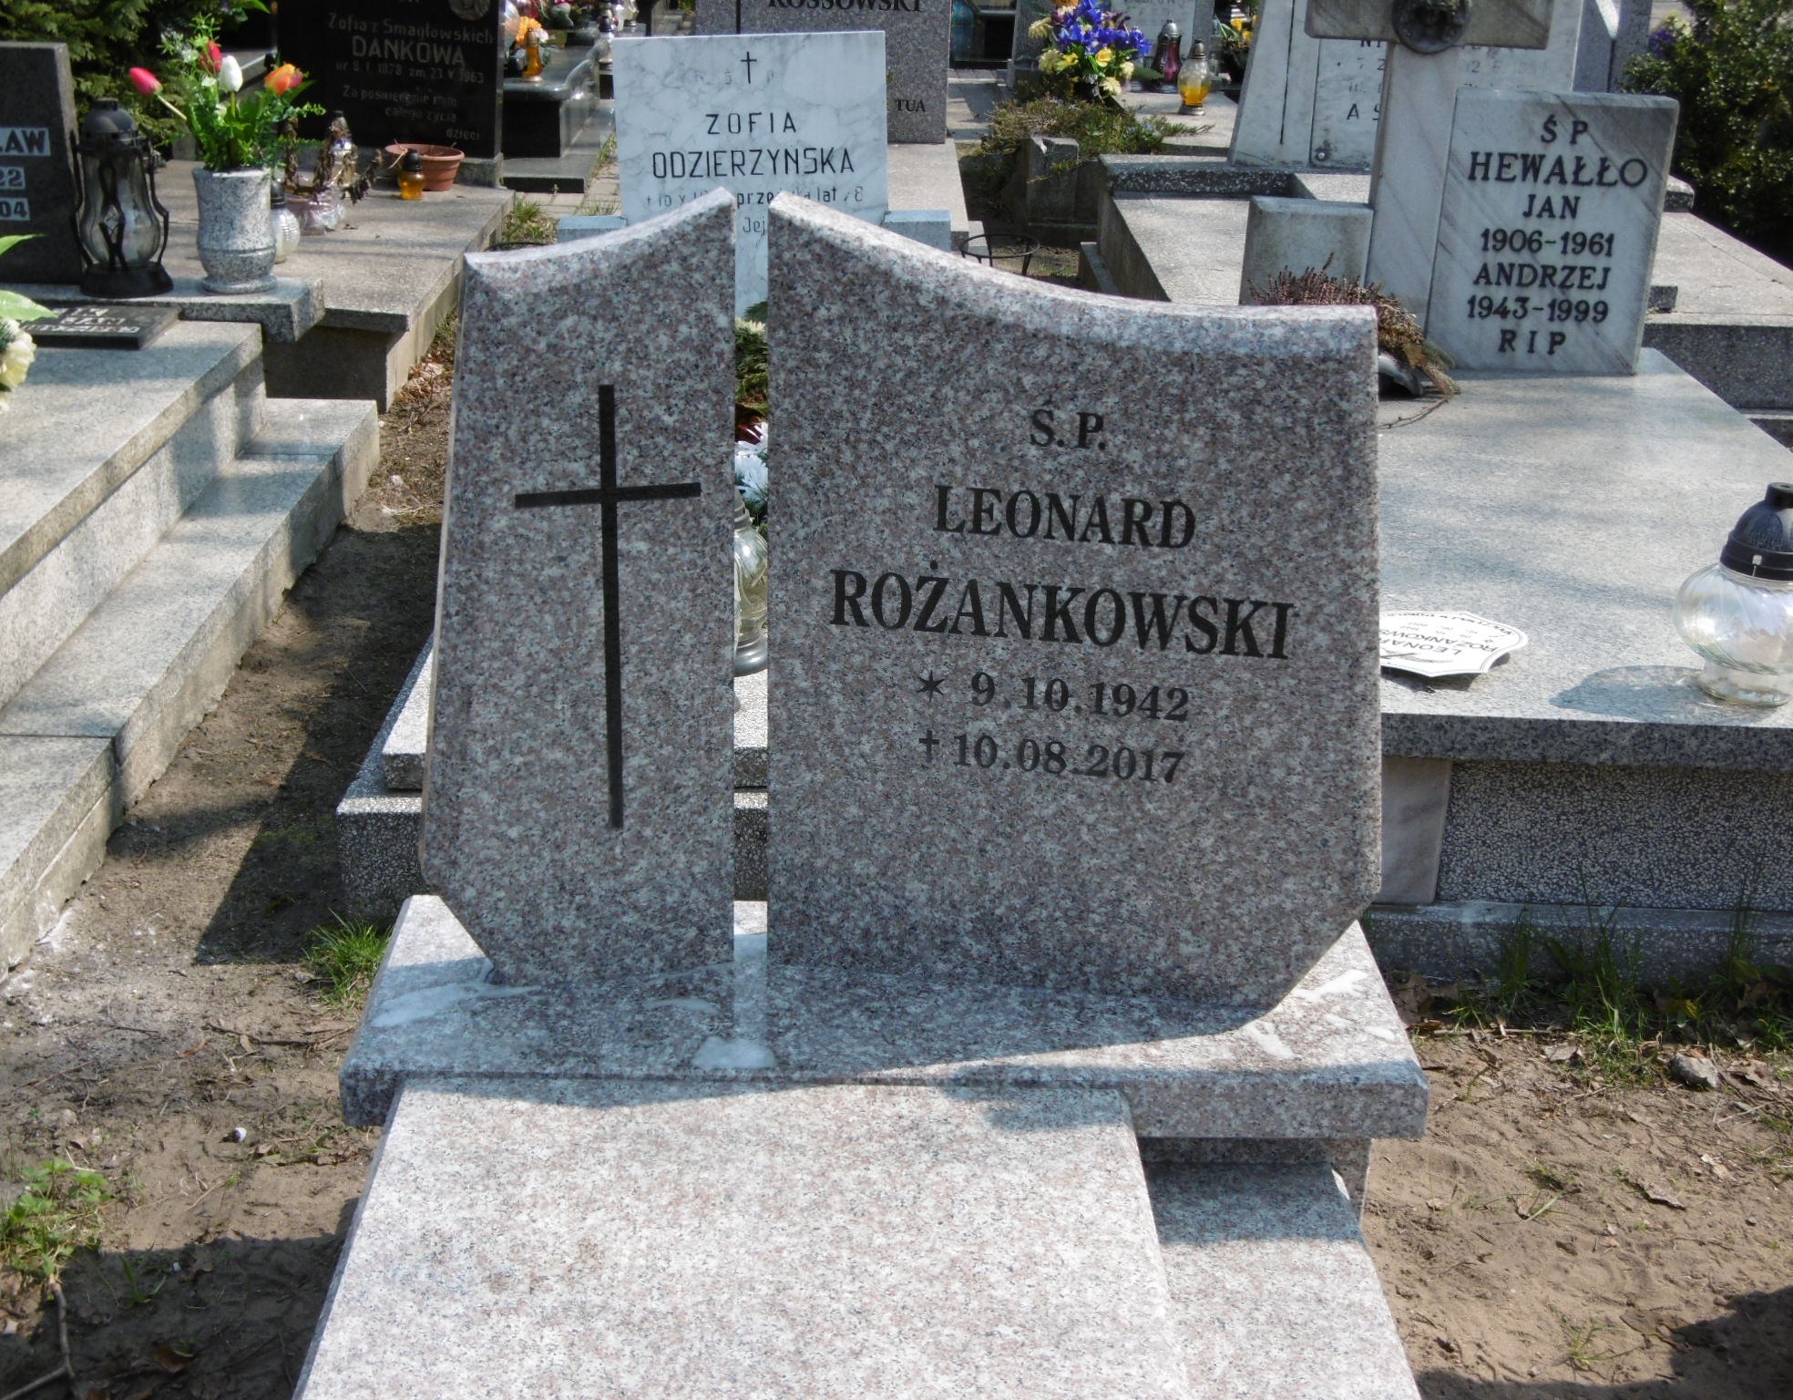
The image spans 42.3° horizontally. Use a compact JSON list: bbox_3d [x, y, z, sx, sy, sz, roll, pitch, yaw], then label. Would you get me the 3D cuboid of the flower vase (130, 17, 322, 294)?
[{"bbox_3d":[-1.283,-1.045,4.450,0.340,0.500,0.280,1,24,0],"label":"flower vase"}]

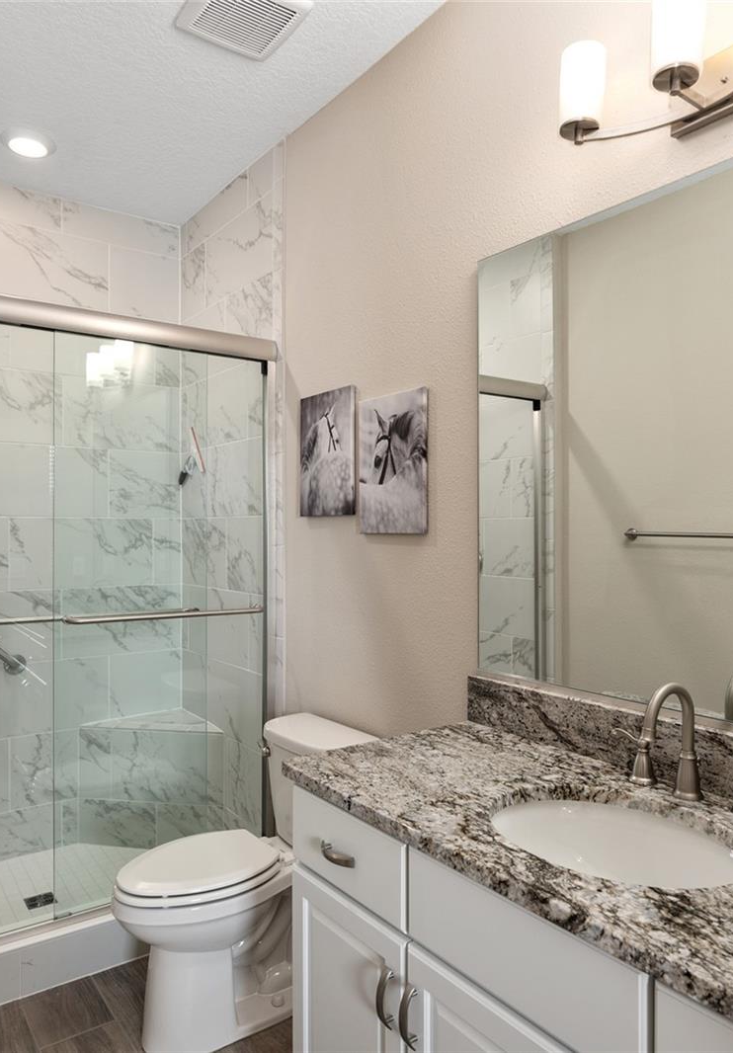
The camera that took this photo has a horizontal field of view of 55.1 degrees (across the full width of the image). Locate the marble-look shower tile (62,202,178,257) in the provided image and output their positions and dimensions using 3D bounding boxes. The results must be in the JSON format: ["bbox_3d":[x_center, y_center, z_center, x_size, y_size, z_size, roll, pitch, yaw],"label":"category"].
[{"bbox_3d":[-1.087,-1.327,3.145,0.510,0.150,0.010,0,0,-34],"label":"marble-look shower tile"}]

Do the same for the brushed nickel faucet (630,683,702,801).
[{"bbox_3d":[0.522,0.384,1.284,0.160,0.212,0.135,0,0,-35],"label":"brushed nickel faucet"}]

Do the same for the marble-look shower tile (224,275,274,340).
[{"bbox_3d":[-0.459,-0.796,2.755,0.010,0.300,0.406,0,0,-37],"label":"marble-look shower tile"}]

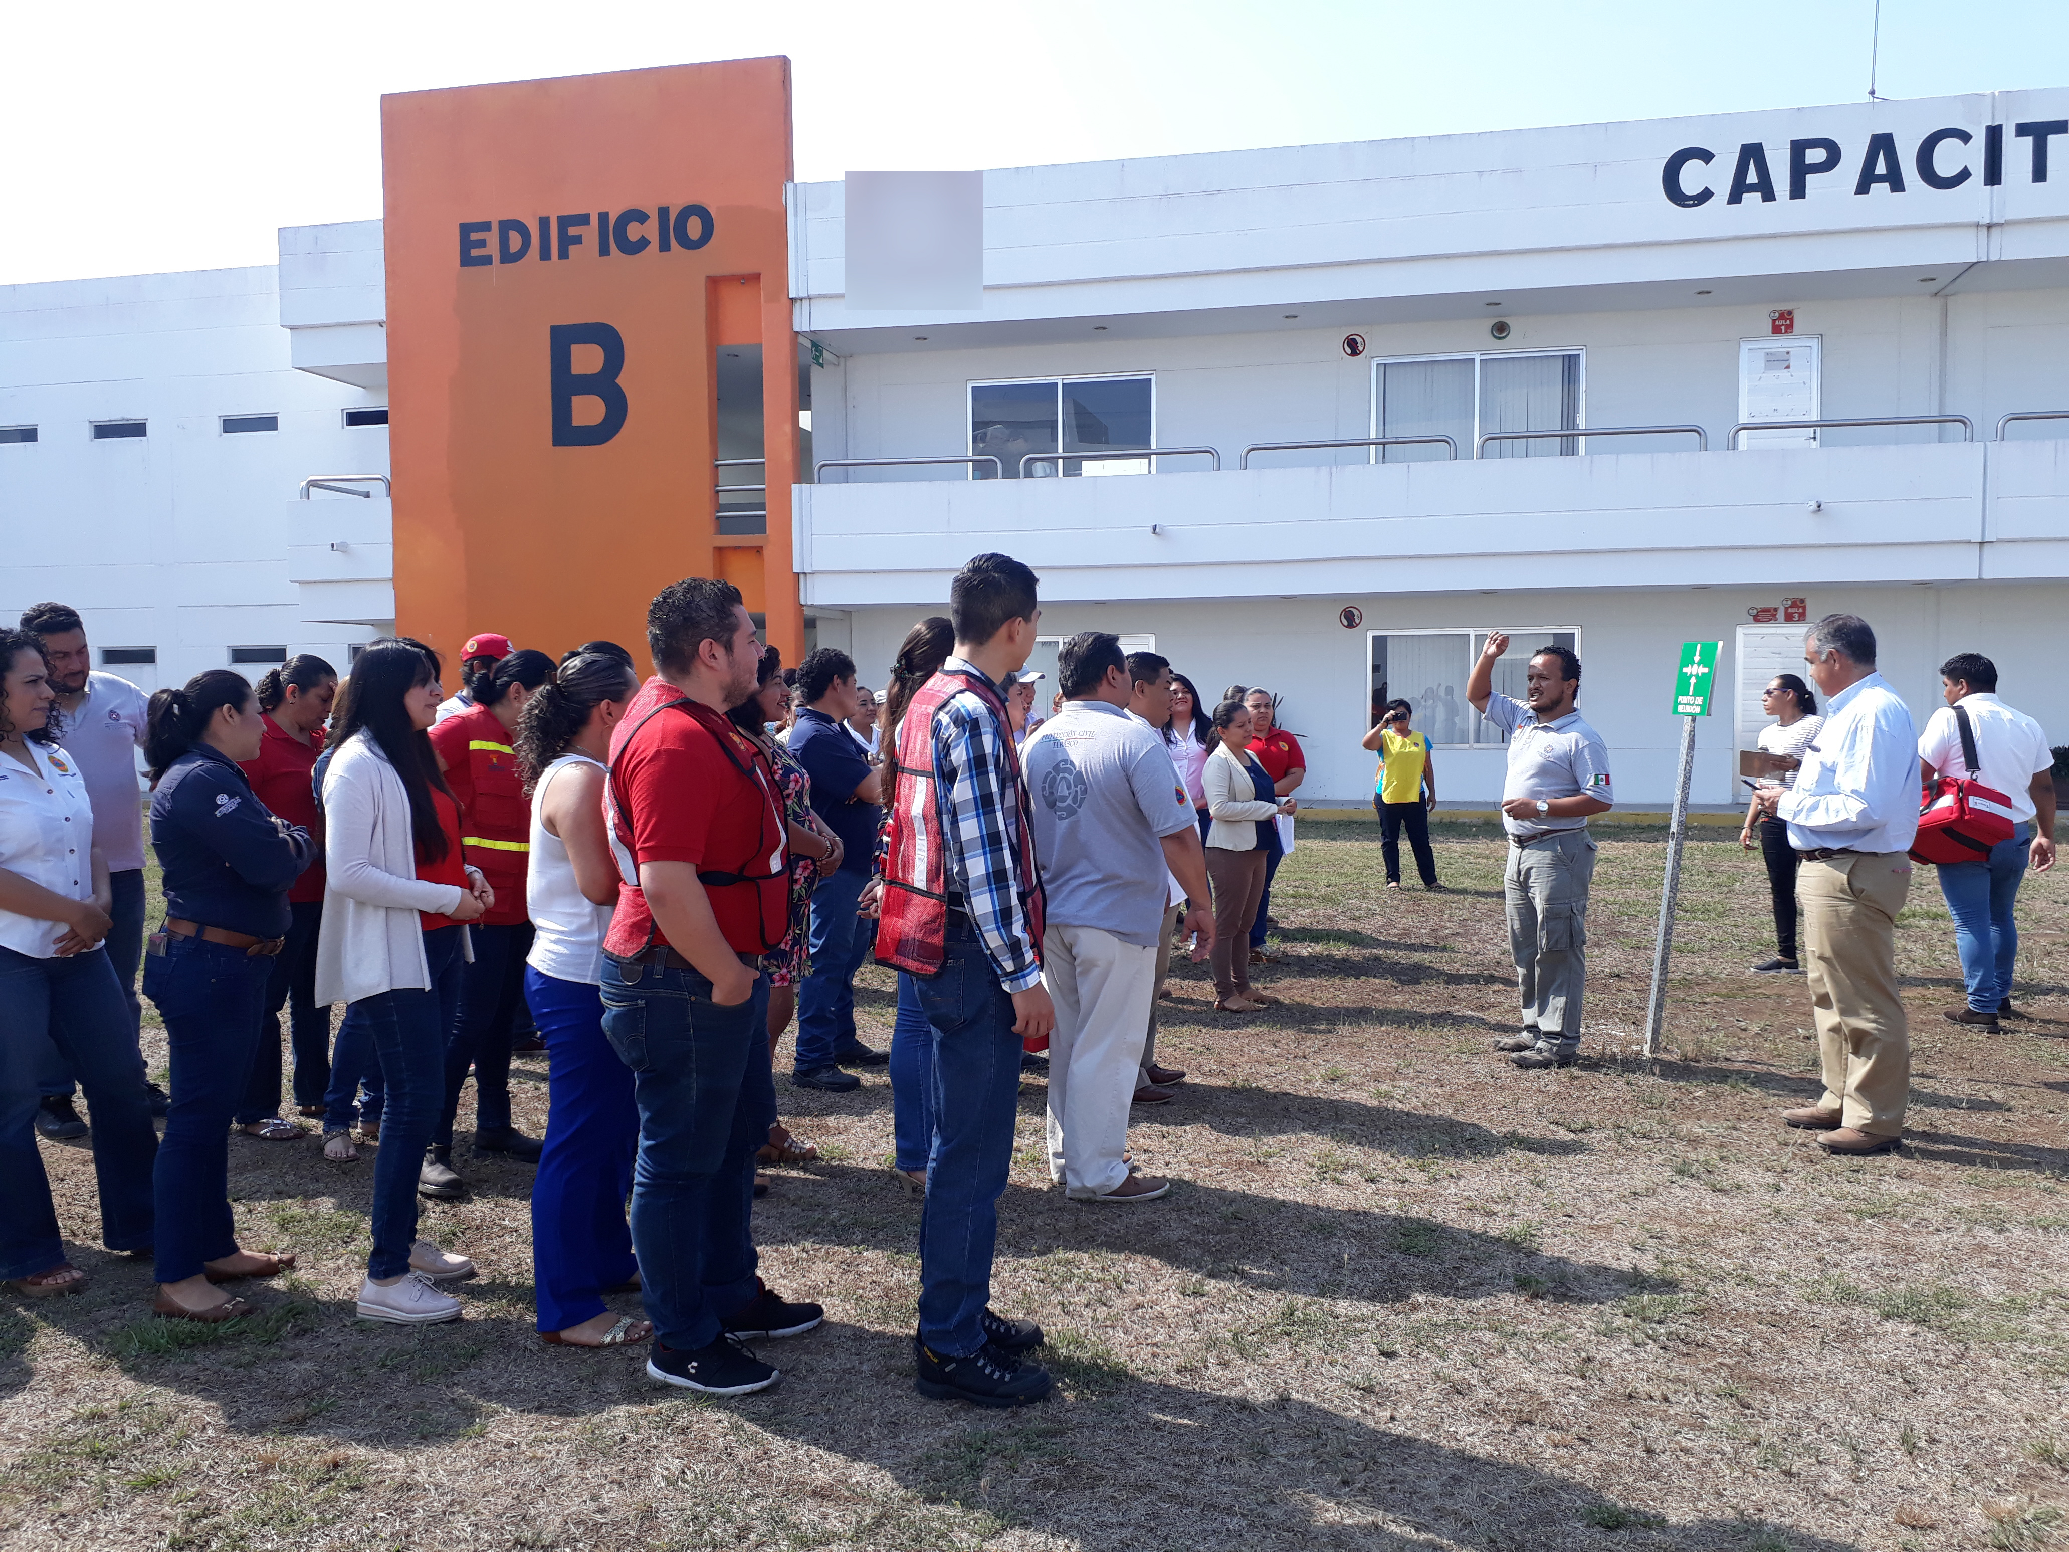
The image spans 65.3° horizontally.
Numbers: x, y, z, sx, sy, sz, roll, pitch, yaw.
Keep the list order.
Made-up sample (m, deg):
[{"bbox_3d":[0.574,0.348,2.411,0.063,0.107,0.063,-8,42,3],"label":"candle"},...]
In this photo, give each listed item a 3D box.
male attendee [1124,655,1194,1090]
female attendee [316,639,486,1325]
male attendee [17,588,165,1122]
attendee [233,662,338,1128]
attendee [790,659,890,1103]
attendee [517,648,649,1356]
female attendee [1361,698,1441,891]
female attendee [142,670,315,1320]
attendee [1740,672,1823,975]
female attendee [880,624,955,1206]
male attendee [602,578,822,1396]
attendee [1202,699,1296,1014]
[{"bbox_3d":[0.400,0.365,6.087,0.380,1.670,0.500,-1,3,-17],"label":"male attendee"},{"bbox_3d":[-1.556,0.479,3.926,0.440,1.618,0.460,0,2,3],"label":"female attendee"},{"bbox_3d":[-3.258,0.308,5.497,0.400,1.792,0.580,2,4,42],"label":"male attendee"},{"bbox_3d":[-2.598,0.397,5.594,0.420,1.637,0.480,0,3,20],"label":"attendee"},{"bbox_3d":[-0.789,0.337,6.383,0.420,1.699,0.520,-1,2,-10],"label":"attendee"},{"bbox_3d":[-1.087,0.506,3.816,0.380,1.608,0.480,-2,3,-26],"label":"attendee"},{"bbox_3d":[2.887,0.142,12.667,0.580,1.488,0.380,-1,3,0],"label":"female attendee"},{"bbox_3d":[-2.019,0.527,4.013,0.410,1.577,0.500,-2,3,-20],"label":"female attendee"},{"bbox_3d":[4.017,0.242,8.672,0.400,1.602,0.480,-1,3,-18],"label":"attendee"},{"bbox_3d":[-0.320,0.371,4.829,0.420,1.688,0.480,-3,4,-32],"label":"female attendee"},{"bbox_3d":[-0.735,0.443,3.542,0.480,1.746,0.600,-2,3,-15],"label":"male attendee"},{"bbox_3d":[1.047,0.387,8.043,0.420,1.521,0.480,1,4,32],"label":"attendee"}]

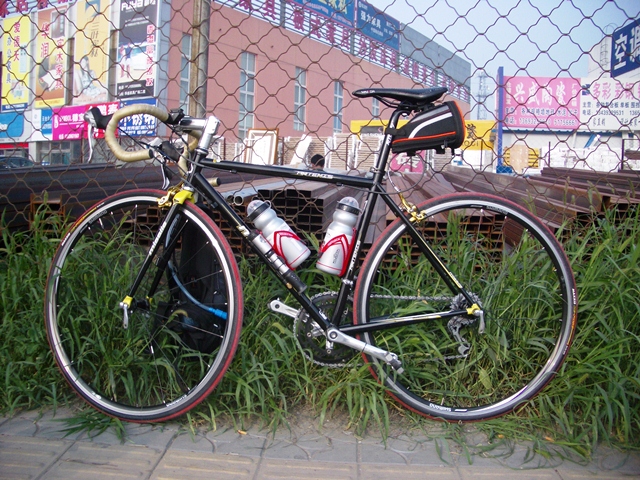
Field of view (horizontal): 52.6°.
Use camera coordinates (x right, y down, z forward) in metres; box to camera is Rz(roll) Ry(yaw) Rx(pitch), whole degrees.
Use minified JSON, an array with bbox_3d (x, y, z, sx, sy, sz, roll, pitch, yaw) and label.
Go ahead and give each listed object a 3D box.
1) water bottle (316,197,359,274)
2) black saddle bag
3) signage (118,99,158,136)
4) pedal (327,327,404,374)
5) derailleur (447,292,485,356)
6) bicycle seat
[{"bbox_3d":[0.056,-0.012,1.870,0.077,0.225,0.077,15,3,0],"label":"water bottle"},{"bbox_3d":[0.306,-0.319,1.850,0.215,0.135,0.110,-7,3,-2],"label":"black saddle bag"},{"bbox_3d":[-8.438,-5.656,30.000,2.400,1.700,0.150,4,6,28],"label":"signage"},{"bbox_3d":[0.126,0.301,1.790,0.230,0.060,0.090,23,2,0],"label":"pedal"},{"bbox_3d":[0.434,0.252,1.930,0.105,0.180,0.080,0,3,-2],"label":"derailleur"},{"bbox_3d":[0.231,-0.414,1.860,0.273,0.055,0.140,0,3,-2],"label":"bicycle seat"}]

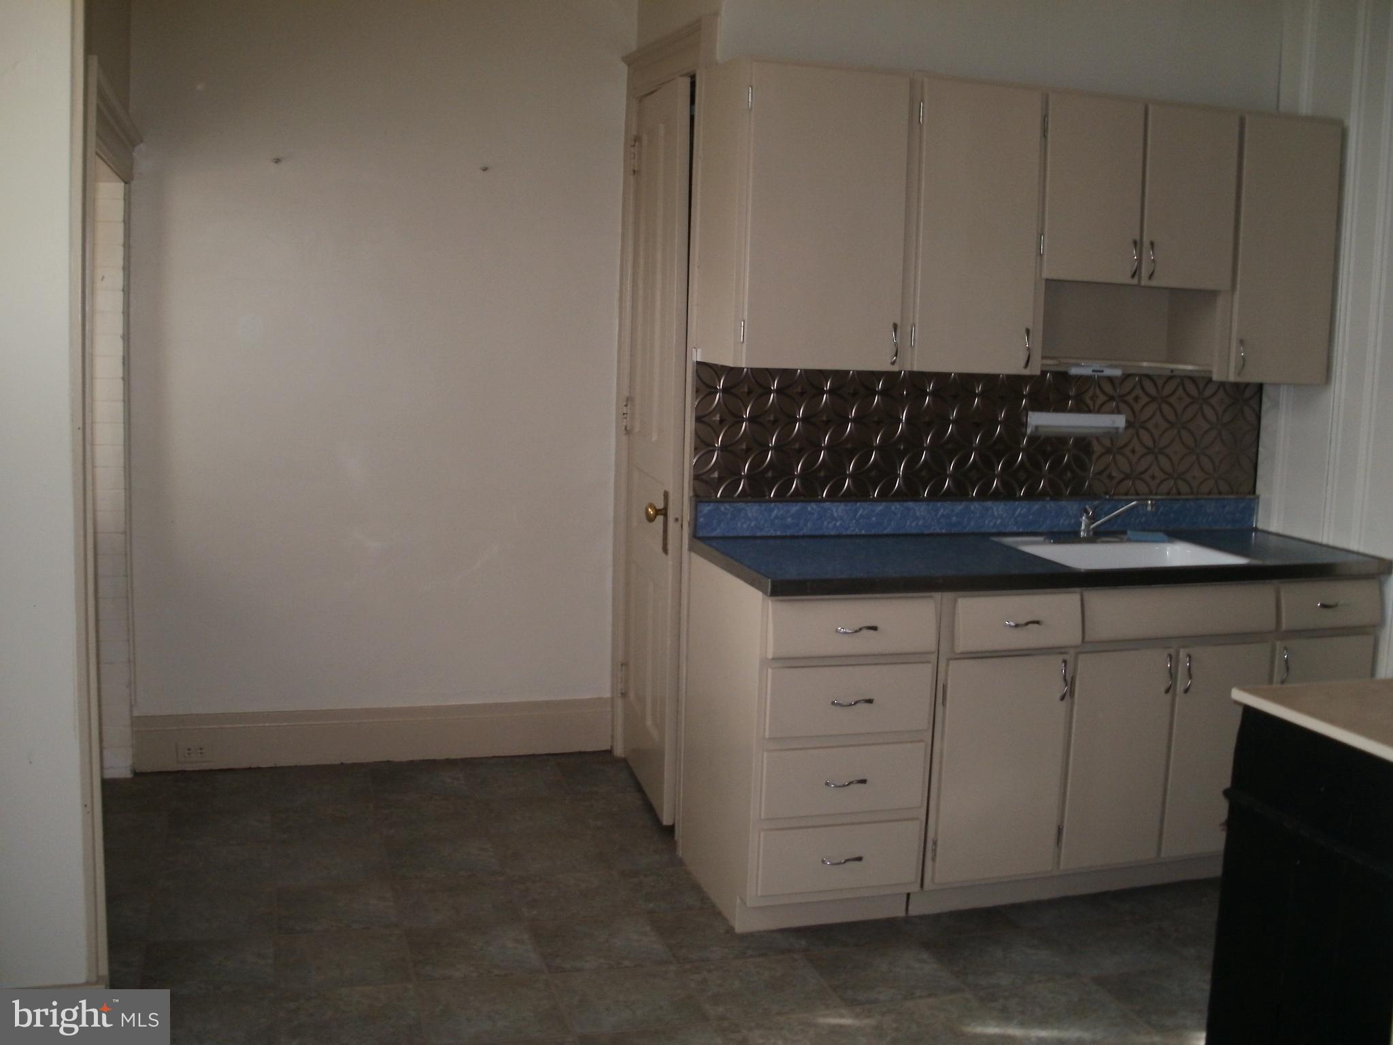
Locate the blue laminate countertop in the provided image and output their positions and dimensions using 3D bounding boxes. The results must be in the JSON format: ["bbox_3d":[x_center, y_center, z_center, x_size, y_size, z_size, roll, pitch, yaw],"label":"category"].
[{"bbox_3d":[0.945,0.093,3.931,1.827,0.040,0.593,-1,9,-19],"label":"blue laminate countertop"}]

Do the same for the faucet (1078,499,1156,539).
[{"bbox_3d":[1.189,-0.019,4.098,0.055,0.150,0.235,-5,11,-38],"label":"faucet"}]

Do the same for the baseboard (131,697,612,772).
[{"bbox_3d":[-1.034,0.692,4.747,1.546,0.186,0.025,0,9,-17],"label":"baseboard"}]

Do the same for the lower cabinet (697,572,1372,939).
[{"bbox_3d":[0.919,0.541,4.007,1.827,0.870,0.578,-1,9,-19],"label":"lower cabinet"}]

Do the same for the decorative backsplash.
[{"bbox_3d":[0.867,-0.252,4.157,1.833,0.366,0.015,-1,9,-19],"label":"decorative backsplash"}]

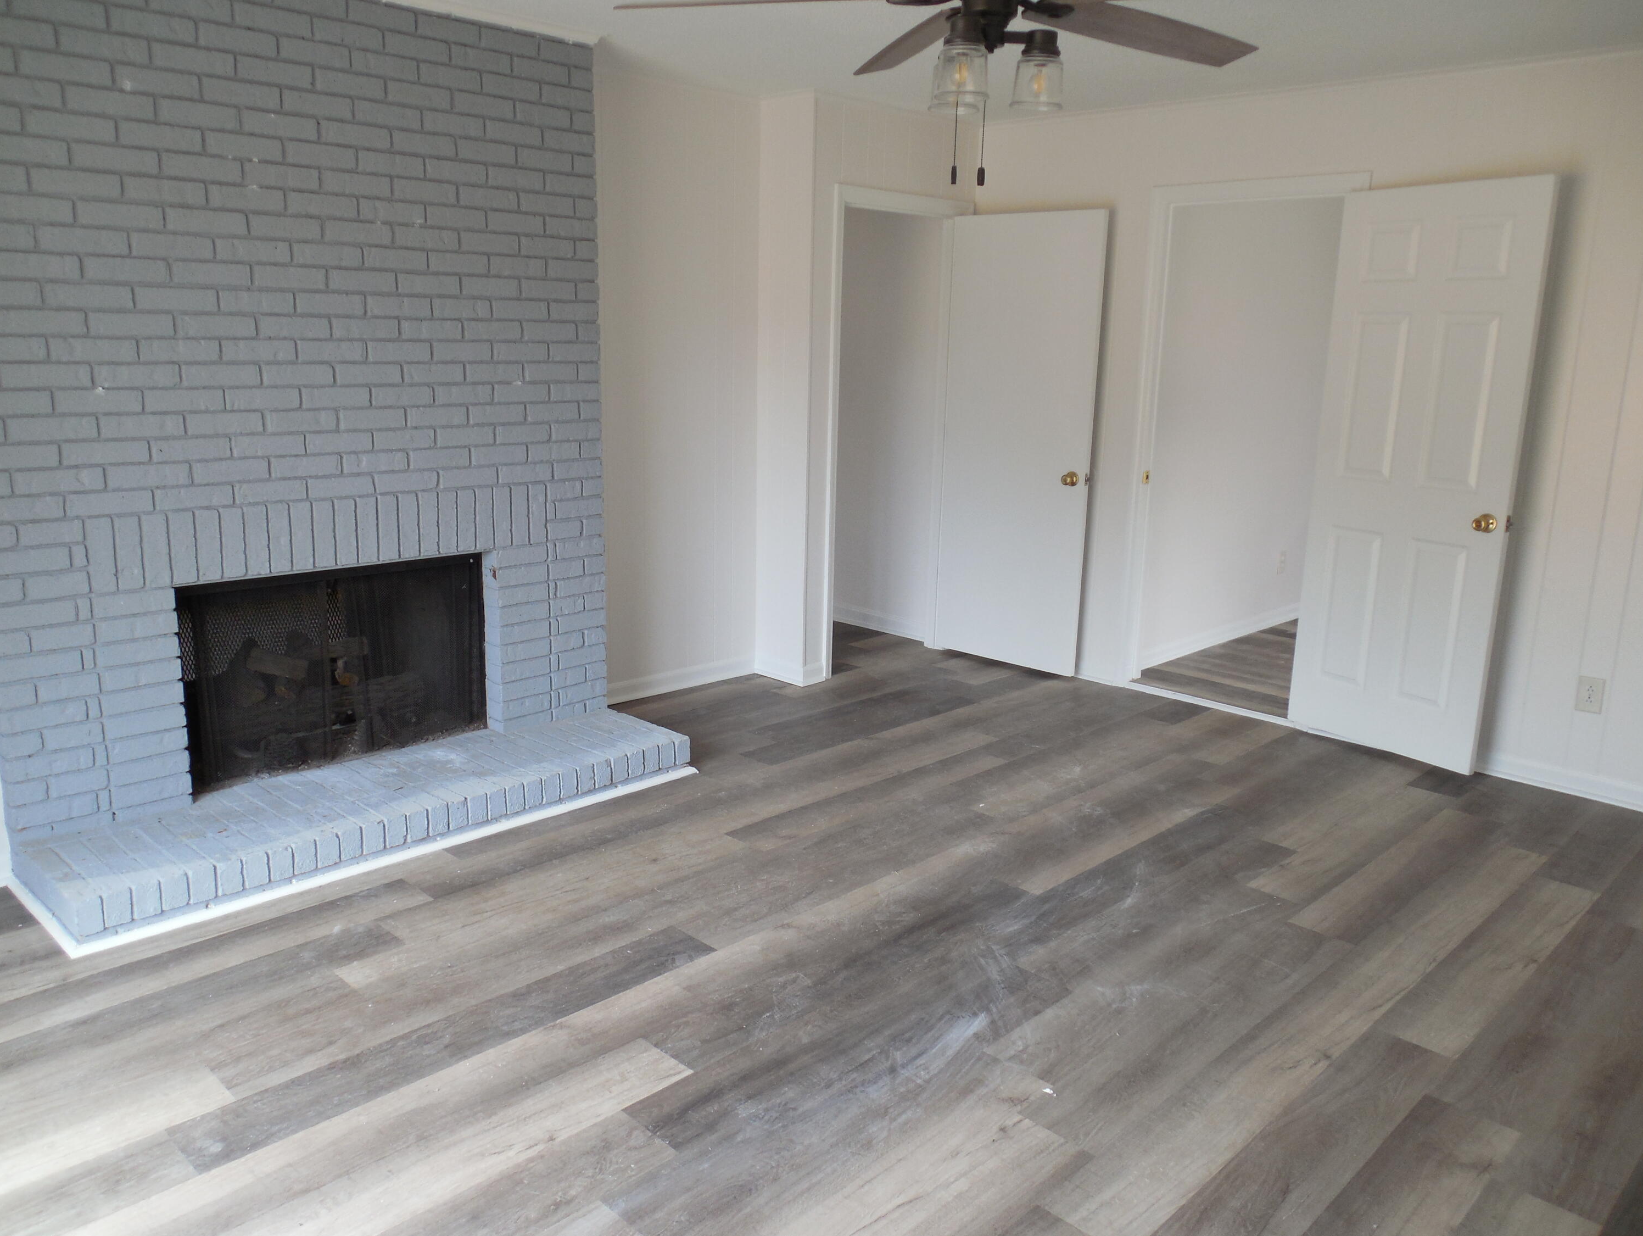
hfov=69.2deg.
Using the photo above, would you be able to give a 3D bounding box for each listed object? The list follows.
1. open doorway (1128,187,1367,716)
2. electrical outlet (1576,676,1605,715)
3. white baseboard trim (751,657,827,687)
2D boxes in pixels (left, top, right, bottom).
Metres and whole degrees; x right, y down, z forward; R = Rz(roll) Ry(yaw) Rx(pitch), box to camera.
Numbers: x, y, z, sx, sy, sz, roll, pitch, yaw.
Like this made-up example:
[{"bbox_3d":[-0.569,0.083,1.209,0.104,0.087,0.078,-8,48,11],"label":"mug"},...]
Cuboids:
[{"bbox_3d":[1.679,-0.658,4.848,0.853,2.110,0.130,14,18,43],"label":"open doorway"},{"bbox_3d":[2.607,0.263,4.042,0.076,0.117,0.008,14,18,43],"label":"electrical outlet"},{"bbox_3d":[-0.139,0.226,5.358,0.298,0.083,0.146,14,18,43],"label":"white baseboard trim"}]

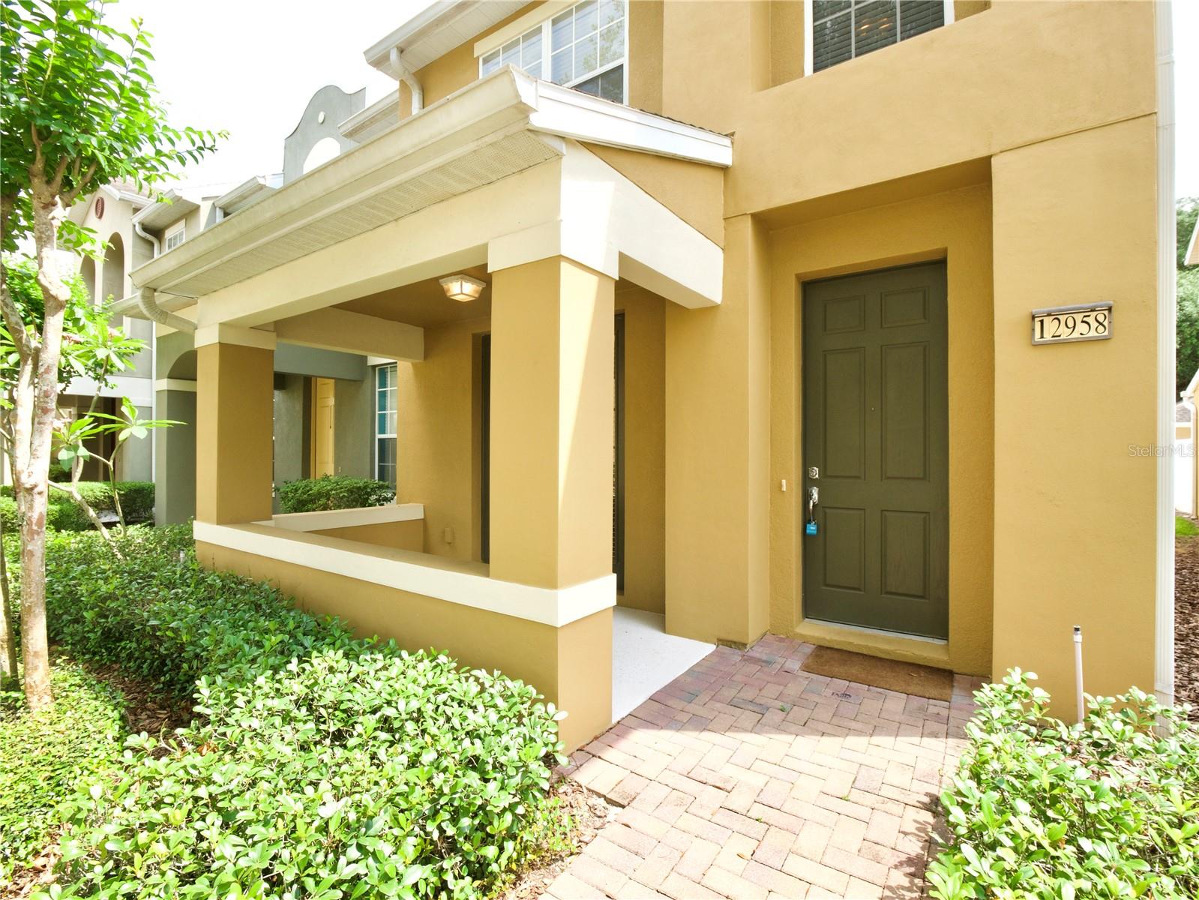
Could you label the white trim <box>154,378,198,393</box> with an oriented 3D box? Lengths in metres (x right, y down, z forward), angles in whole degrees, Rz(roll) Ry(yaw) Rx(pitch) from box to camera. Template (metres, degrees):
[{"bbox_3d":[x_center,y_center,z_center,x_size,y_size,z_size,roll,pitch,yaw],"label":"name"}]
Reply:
[{"bbox_3d":[-6.013,-0.930,7.936,0.430,0.160,0.430,0,0,35],"label":"white trim"}]

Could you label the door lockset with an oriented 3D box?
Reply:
[{"bbox_3d":[1.543,0.439,4.013,0.075,0.361,0.085,0,0,35],"label":"door lockset"}]

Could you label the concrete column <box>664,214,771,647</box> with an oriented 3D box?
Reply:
[{"bbox_3d":[0.867,-0.119,4.056,0.622,2.907,0.463,0,0,35],"label":"concrete column"}]

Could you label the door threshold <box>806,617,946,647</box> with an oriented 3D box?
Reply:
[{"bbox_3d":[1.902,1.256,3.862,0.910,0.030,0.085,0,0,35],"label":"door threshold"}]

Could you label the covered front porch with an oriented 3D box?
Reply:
[{"bbox_3d":[-1.348,-0.385,4.170,4.180,3.450,2.390,0,0,35],"label":"covered front porch"}]

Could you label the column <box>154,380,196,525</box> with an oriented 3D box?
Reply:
[{"bbox_3d":[-6.015,0.150,7.938,0.410,2.310,0.410,0,0,35],"label":"column"}]

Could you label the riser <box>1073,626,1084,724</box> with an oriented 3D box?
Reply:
[{"bbox_3d":[2.169,1.060,2.500,0.035,0.541,0.035,-2,0,35],"label":"riser"}]

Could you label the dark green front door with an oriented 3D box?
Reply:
[{"bbox_3d":[1.899,0.007,3.838,0.915,2.450,0.050,0,0,35],"label":"dark green front door"}]

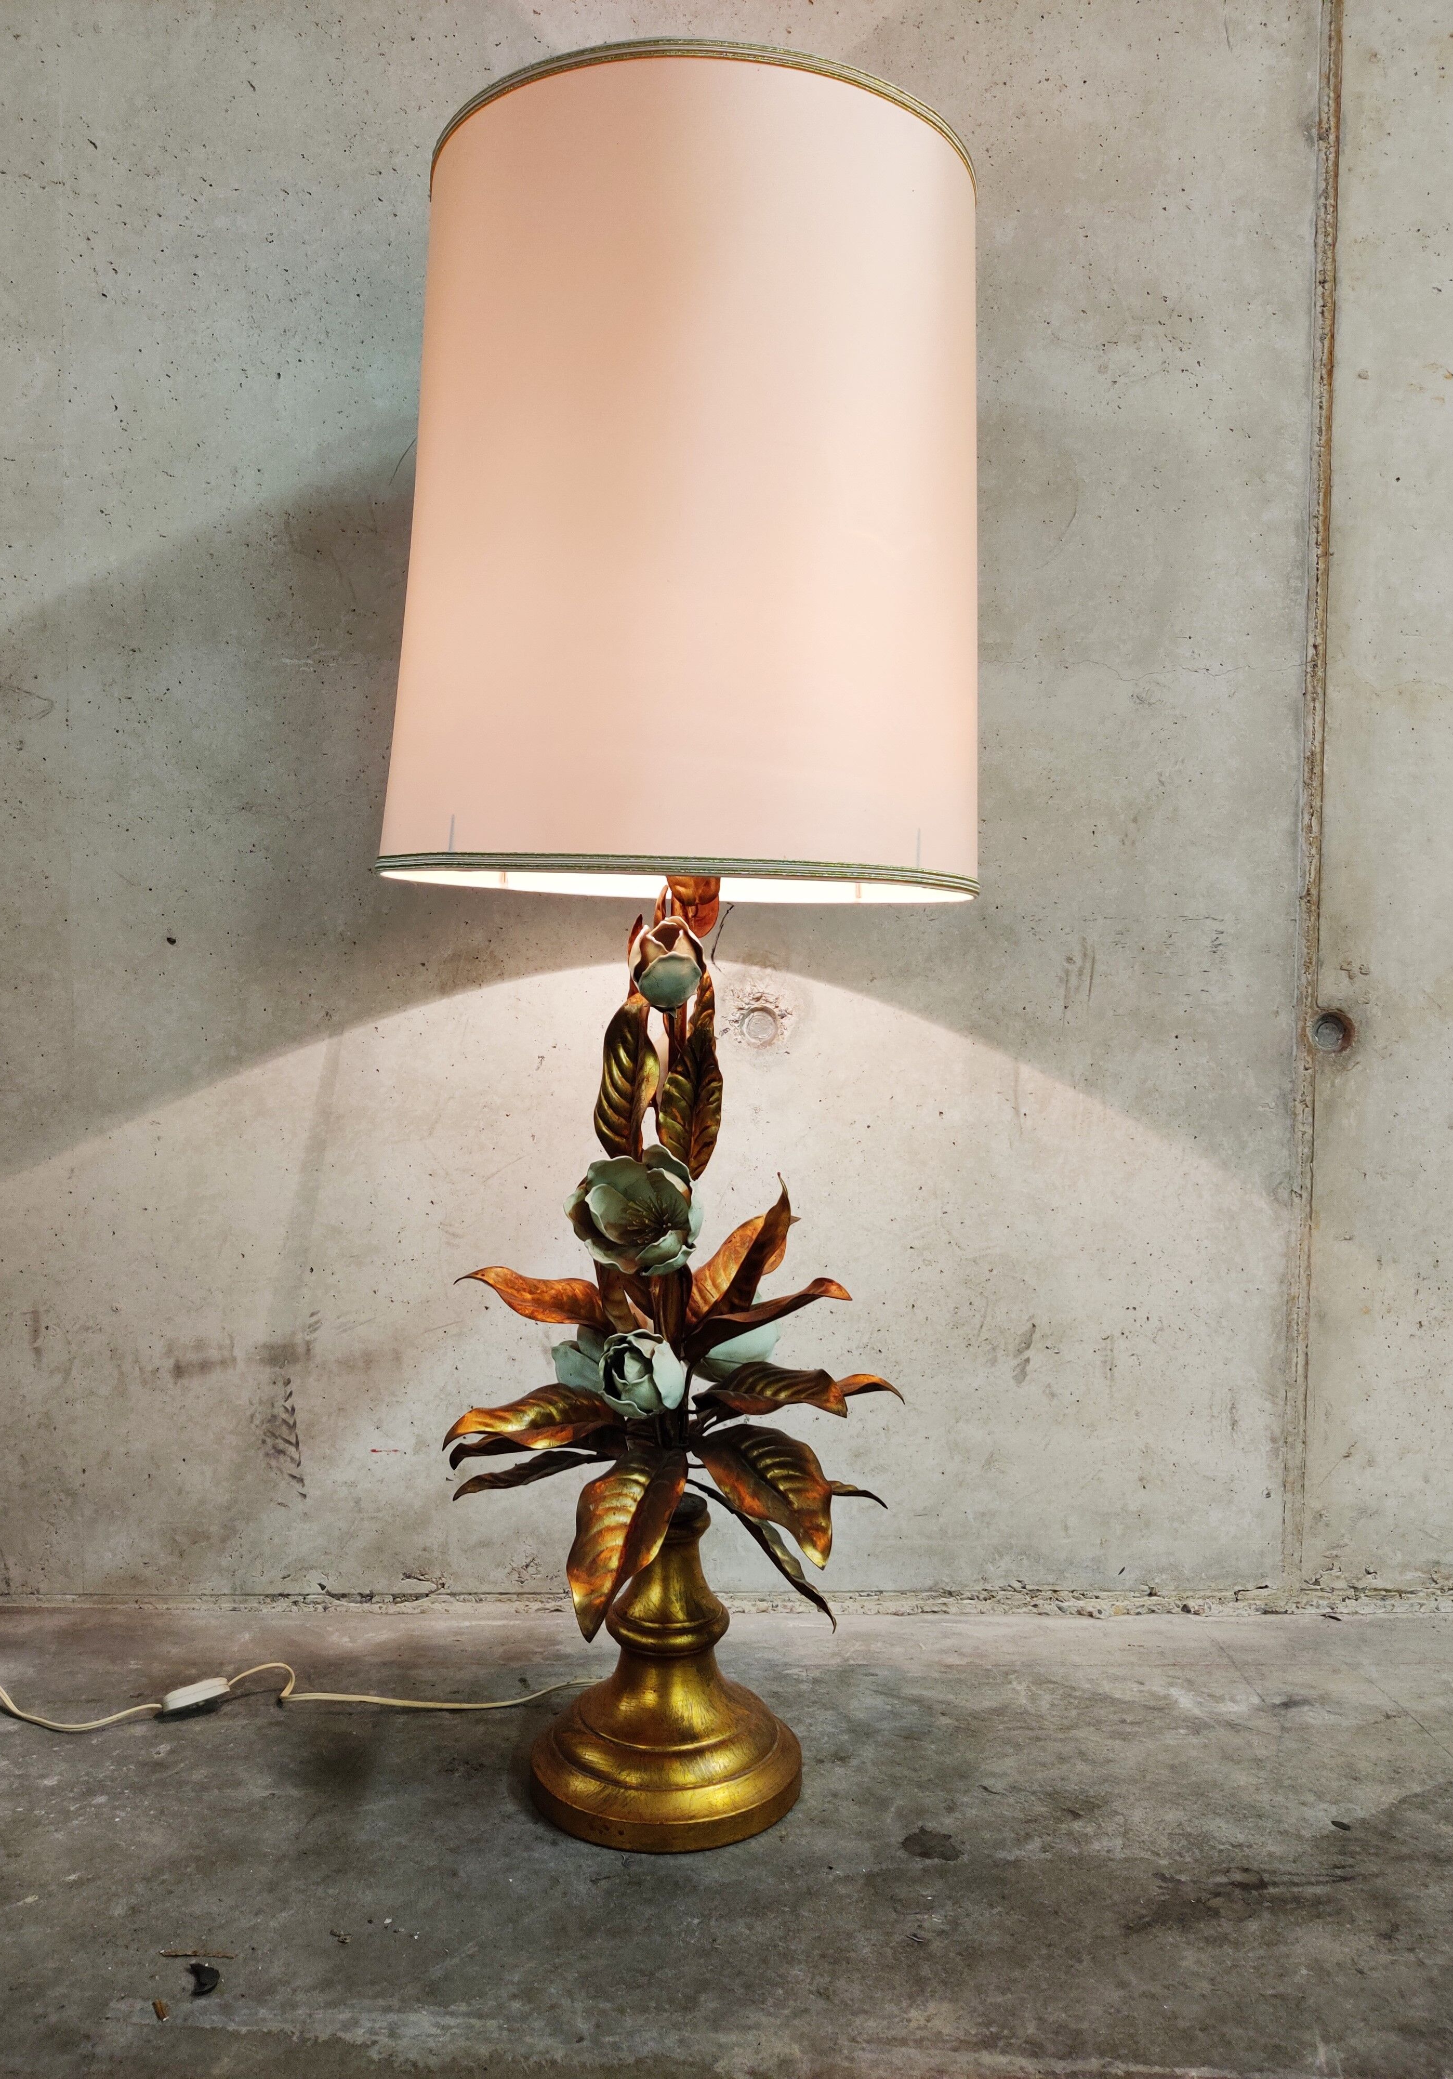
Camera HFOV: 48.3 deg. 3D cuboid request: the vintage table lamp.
[{"bbox_3d":[-0.031,-0.025,1.105,0.395,1.083,0.395,1,3,0],"label":"vintage table lamp"}]

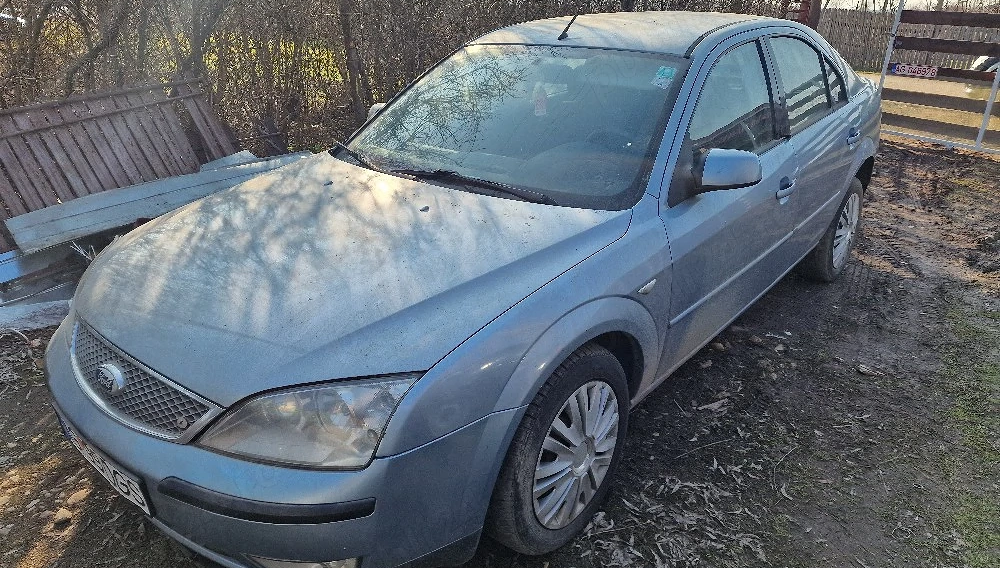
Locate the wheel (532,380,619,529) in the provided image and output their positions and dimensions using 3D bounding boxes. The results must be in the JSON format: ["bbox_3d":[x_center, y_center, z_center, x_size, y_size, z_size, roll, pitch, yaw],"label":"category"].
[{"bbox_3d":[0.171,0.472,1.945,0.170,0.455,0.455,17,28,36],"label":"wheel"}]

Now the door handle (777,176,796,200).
[{"bbox_3d":[1.167,-0.392,2.696,0.055,0.050,0.215,18,28,37],"label":"door handle"}]

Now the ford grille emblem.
[{"bbox_3d":[-0.993,0.237,1.683,0.145,0.060,0.025,18,13,37],"label":"ford grille emblem"}]

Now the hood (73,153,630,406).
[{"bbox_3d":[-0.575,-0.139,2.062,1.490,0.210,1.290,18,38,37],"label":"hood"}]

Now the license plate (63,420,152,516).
[{"bbox_3d":[-1.037,0.445,1.713,0.520,0.110,0.025,18,28,37],"label":"license plate"}]

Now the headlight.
[{"bbox_3d":[-0.421,0.278,1.508,0.490,0.195,0.220,6,23,14],"label":"headlight"}]

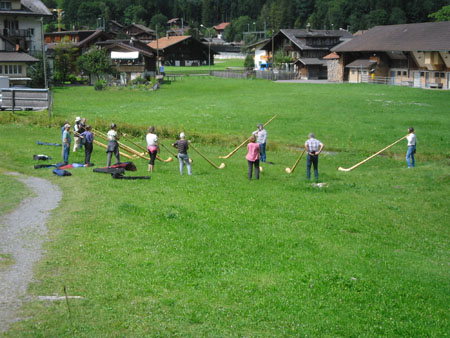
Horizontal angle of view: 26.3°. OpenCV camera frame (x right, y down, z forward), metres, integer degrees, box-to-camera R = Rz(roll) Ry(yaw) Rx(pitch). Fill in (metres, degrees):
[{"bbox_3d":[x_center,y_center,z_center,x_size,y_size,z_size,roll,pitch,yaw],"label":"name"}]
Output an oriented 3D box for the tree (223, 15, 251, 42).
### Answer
[{"bbox_3d":[4.361,-53.023,365.000,10.400,11.000,10.400,0,7,0],"label":"tree"}]

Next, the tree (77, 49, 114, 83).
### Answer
[{"bbox_3d":[-18.164,-14.377,135.000,5.300,5.100,5.000,0,7,0],"label":"tree"}]

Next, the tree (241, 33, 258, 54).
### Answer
[{"bbox_3d":[7.255,-36.884,285.000,5.400,7.000,5.400,0,7,0],"label":"tree"}]

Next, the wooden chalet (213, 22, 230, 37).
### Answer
[{"bbox_3d":[-1.247,-57.243,400.000,8.500,7.200,8.500,2,7,14],"label":"wooden chalet"}]

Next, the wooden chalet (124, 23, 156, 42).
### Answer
[{"bbox_3d":[-26.494,-42.078,300.000,8.400,6.800,7.500,3,8,27],"label":"wooden chalet"}]

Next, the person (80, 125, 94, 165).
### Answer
[{"bbox_3d":[-5.814,-1.011,40.700,0.520,1.670,0.380,3,8,30],"label":"person"}]

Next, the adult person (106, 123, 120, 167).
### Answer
[{"bbox_3d":[-4.495,-0.966,38.800,0.550,1.740,0.420,4,8,30],"label":"adult person"}]

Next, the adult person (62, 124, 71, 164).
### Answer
[{"bbox_3d":[-6.812,-1.078,41.500,0.340,1.710,0.460,-2,7,-14],"label":"adult person"}]

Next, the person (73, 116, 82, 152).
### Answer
[{"bbox_3d":[-7.386,-1.715,48.200,0.450,1.760,0.500,3,8,24],"label":"person"}]

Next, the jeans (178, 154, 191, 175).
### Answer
[{"bbox_3d":[-1.550,-0.183,37.400,0.480,0.860,0.320,2,7,18],"label":"jeans"}]

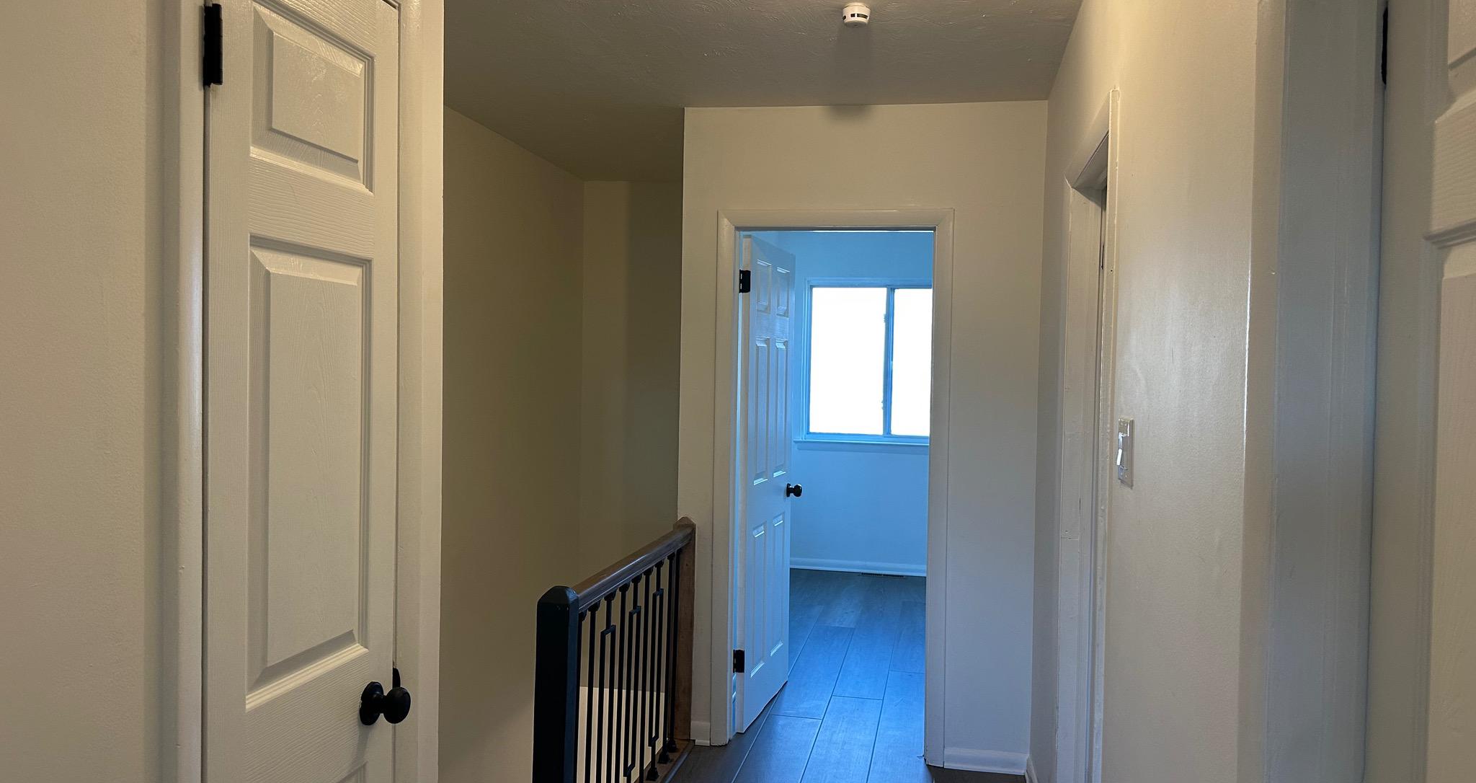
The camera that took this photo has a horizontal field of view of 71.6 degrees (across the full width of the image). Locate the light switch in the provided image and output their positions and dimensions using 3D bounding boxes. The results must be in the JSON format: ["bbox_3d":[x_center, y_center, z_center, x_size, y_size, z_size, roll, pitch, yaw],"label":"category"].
[{"bbox_3d":[0.708,0.110,1.879,0.011,0.117,0.118,1,2,12],"label":"light switch"}]

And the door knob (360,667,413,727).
[{"bbox_3d":[-0.558,0.502,1.636,0.065,0.065,0.065,1,2,12],"label":"door knob"}]

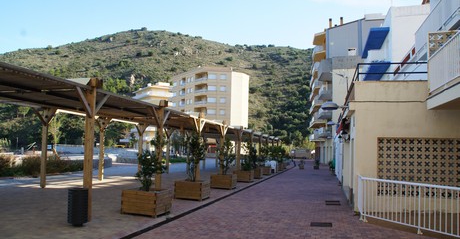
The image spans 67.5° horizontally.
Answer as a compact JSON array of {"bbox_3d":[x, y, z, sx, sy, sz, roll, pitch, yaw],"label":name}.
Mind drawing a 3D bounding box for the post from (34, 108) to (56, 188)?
[{"bbox_3d":[-7.252,1.098,13.570,0.200,3.167,1.000,0,-6,15],"label":"post"}]

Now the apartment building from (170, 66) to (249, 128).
[{"bbox_3d":[-6.200,-1.570,94.000,10.200,21.600,22.000,7,-7,-41],"label":"apartment building"}]

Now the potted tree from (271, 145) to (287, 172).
[{"bbox_3d":[4.546,3.691,32.624,1.200,2.355,1.150,0,-6,15],"label":"potted tree"}]

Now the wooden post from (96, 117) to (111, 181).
[{"bbox_3d":[-6.289,1.467,17.071,0.200,3.150,1.000,0,-6,15],"label":"wooden post"}]

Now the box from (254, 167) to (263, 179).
[{"bbox_3d":[1.609,3.519,22.557,1.000,0.620,1.000,0,-6,15],"label":"box"}]

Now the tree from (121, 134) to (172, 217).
[{"bbox_3d":[-2.136,1.406,9.056,1.000,2.052,1.000,0,-6,15],"label":"tree"}]

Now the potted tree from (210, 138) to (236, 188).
[{"bbox_3d":[-0.233,1.986,15.769,1.000,2.278,1.000,0,-6,15],"label":"potted tree"}]

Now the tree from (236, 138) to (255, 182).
[{"bbox_3d":[0.833,2.299,19.769,1.000,2.474,1.000,0,-6,15],"label":"tree"}]

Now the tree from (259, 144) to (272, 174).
[{"bbox_3d":[2.736,3.053,26.412,1.050,2.343,1.050,0,-6,15],"label":"tree"}]

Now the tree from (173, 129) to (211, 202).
[{"bbox_3d":[-1.261,1.587,12.028,1.000,2.305,1.000,0,-6,15],"label":"tree"}]

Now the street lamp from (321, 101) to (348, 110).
[{"bbox_3d":[3.104,-0.406,10.200,0.760,0.240,0.500,0,-6,15],"label":"street lamp"}]

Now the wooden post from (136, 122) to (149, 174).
[{"bbox_3d":[-5.286,1.818,20.564,0.200,3.171,1.000,0,-6,15],"label":"wooden post"}]

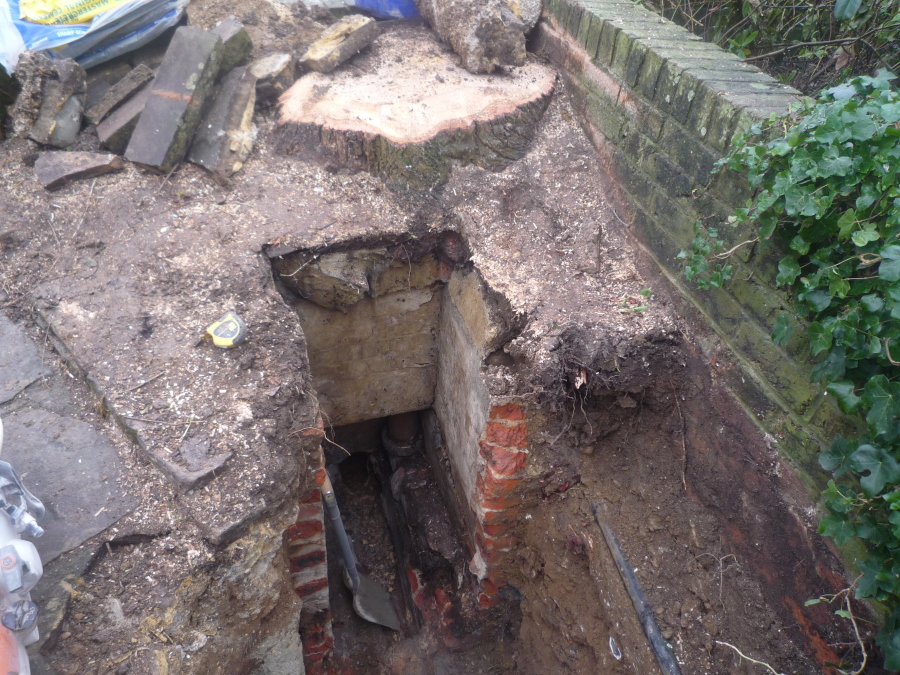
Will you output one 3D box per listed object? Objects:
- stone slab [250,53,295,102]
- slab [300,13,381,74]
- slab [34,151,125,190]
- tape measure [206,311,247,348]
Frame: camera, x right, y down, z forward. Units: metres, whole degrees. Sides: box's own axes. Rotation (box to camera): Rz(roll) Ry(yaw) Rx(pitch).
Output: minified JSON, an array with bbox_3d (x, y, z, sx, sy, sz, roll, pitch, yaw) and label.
[{"bbox_3d":[-0.514,-0.754,1.881,0.072,0.080,0.180,9,39,3],"label":"stone slab"},{"bbox_3d":[-0.323,-0.866,1.917,0.090,0.052,0.420,11,40,6],"label":"slab"},{"bbox_3d":[-0.917,-0.414,1.609,0.178,0.030,0.155,-3,44,-12],"label":"slab"},{"bbox_3d":[-0.438,-0.015,1.278,0.064,0.036,0.066,19,41,15],"label":"tape measure"}]

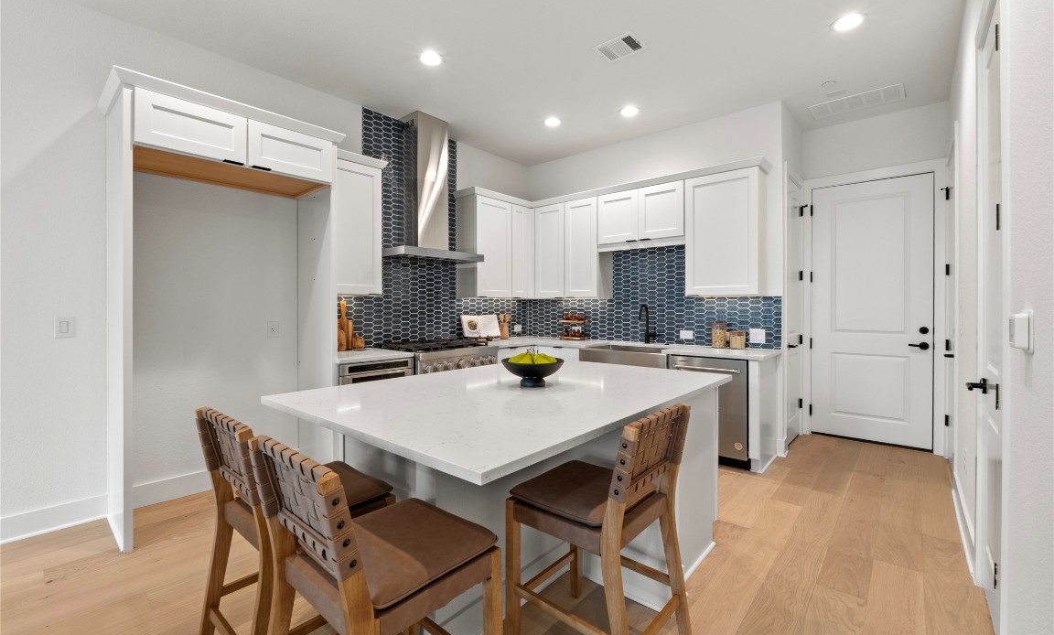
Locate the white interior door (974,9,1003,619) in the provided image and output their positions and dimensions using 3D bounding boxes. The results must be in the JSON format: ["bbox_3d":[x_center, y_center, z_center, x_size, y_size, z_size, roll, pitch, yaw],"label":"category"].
[{"bbox_3d":[1.904,0.008,1.780,0.045,2.430,0.450,1,2,41],"label":"white interior door"}]

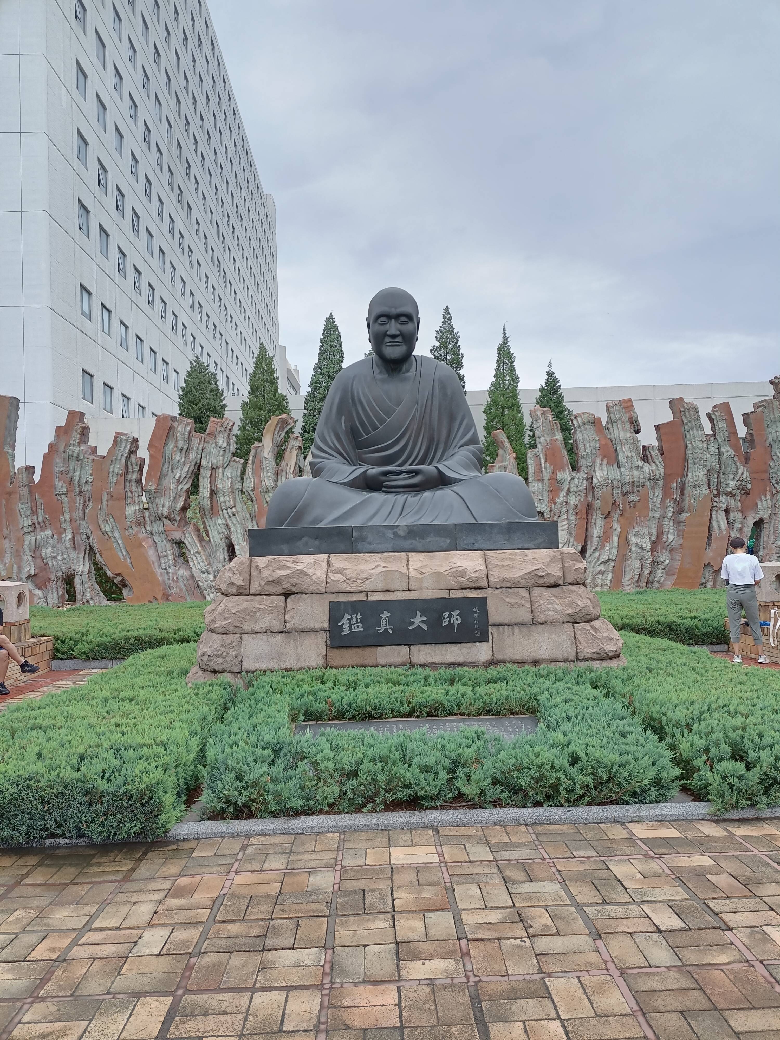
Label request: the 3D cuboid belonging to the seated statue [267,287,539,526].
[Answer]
[{"bbox_3d":[0.117,-1.574,10.790,3.550,3.400,2.400,-2,-3,-2],"label":"seated statue"}]

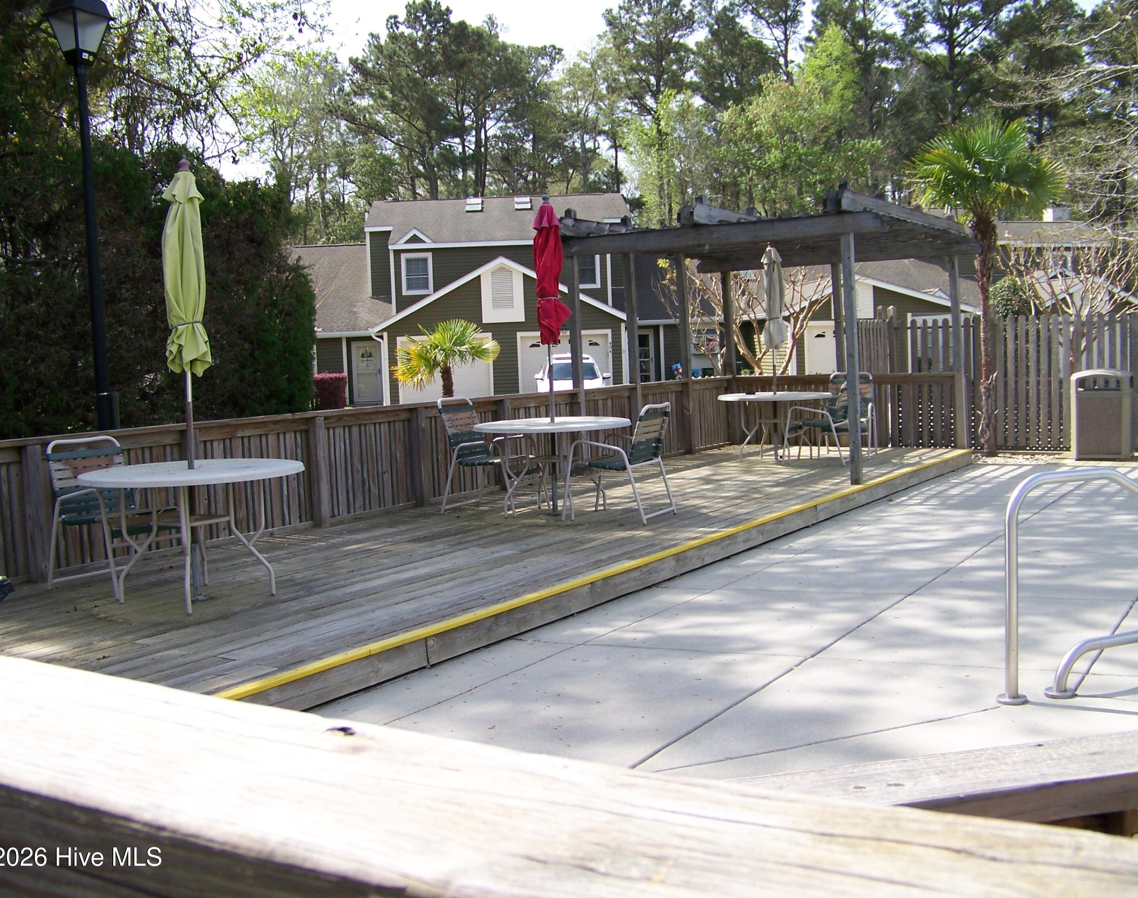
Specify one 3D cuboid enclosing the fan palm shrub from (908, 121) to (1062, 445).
[{"bbox_3d":[4.954,-1.881,14.336,1.900,3.923,1.900,-1,5,19],"label":"fan palm shrub"}]

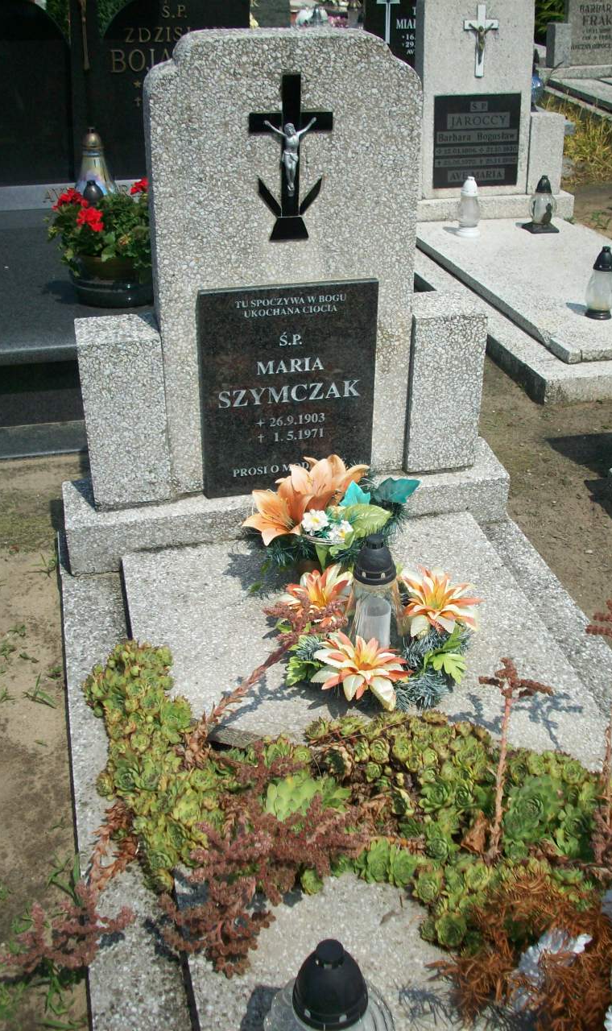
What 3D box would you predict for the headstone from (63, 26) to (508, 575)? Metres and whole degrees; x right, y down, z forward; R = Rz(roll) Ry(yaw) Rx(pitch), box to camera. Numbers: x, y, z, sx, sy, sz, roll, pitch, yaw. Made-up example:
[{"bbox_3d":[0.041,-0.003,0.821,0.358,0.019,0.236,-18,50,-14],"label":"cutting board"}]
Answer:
[{"bbox_3d":[-0.040,-0.443,2.361,1.030,1.087,0.221,-7,32,-11],"label":"headstone"}]

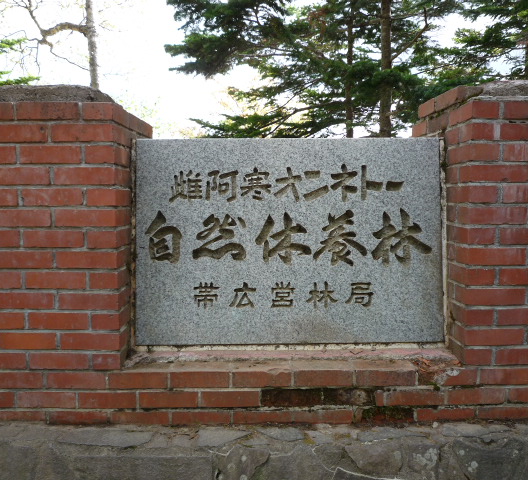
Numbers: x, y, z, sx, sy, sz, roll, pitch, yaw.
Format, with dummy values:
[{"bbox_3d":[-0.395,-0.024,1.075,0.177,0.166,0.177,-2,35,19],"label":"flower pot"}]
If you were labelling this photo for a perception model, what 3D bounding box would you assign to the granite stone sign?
[{"bbox_3d":[0.101,0.005,1.863,1.200,0.803,0.100,0,-2,-1],"label":"granite stone sign"}]

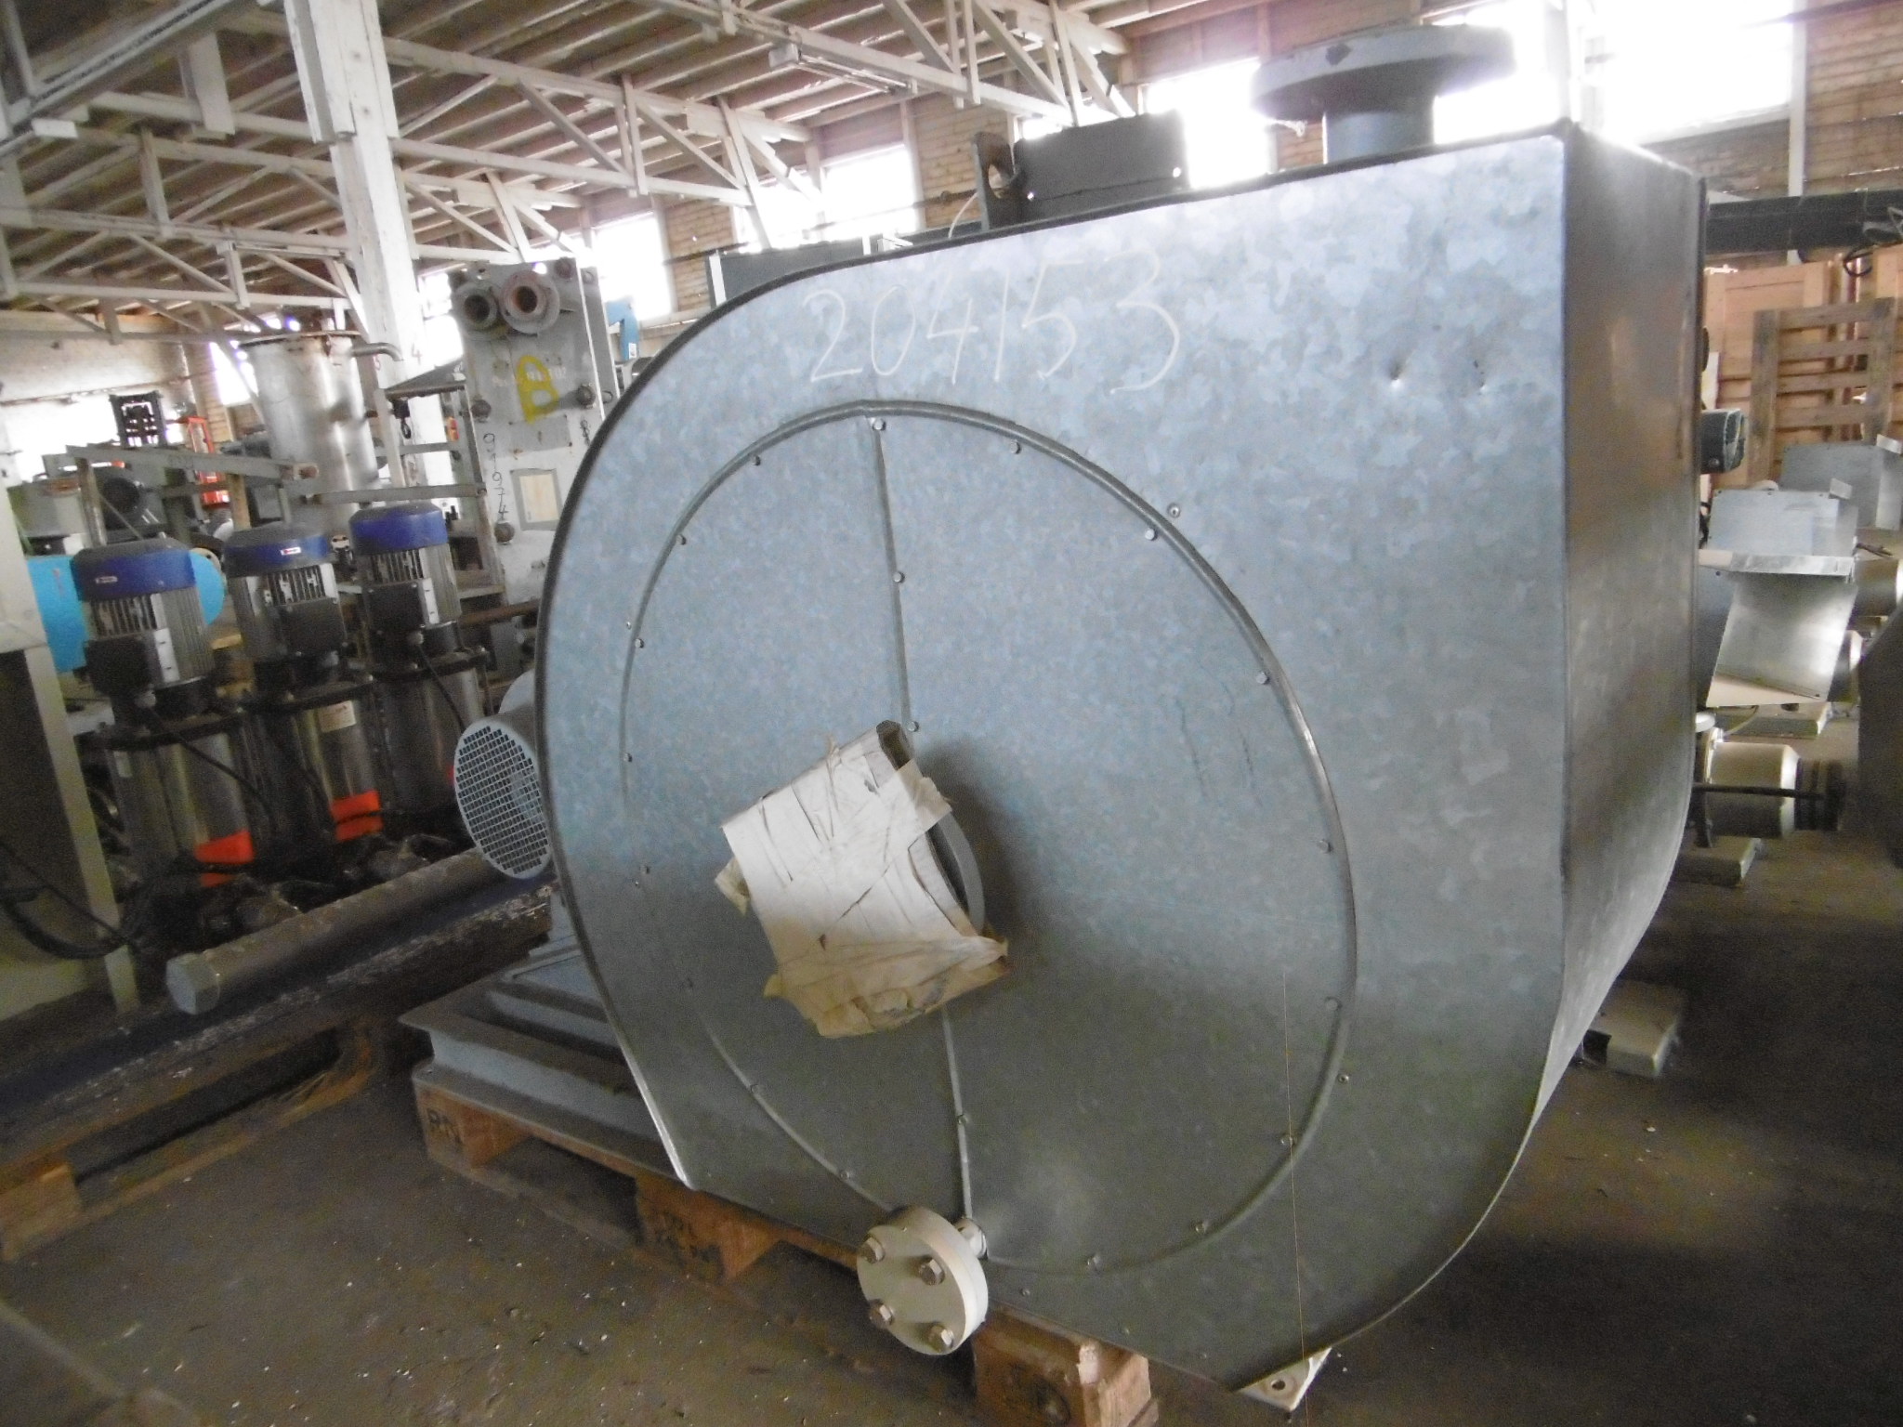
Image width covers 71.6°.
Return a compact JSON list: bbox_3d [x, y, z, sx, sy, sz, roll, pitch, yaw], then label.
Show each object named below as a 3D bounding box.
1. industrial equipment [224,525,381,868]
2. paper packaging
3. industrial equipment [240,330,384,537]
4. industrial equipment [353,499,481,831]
[{"bbox_3d":[-1.240,-0.011,2.583,0.225,0.720,0.250,-17,16,-43],"label":"industrial equipment"},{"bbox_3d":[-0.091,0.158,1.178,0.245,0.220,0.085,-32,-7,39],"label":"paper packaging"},{"bbox_3d":[-2.084,-0.914,4.363,0.335,0.625,0.335,-6,12,0],"label":"industrial equipment"},{"bbox_3d":[-1.089,-0.066,2.777,0.225,0.720,0.250,-17,16,-43],"label":"industrial equipment"}]

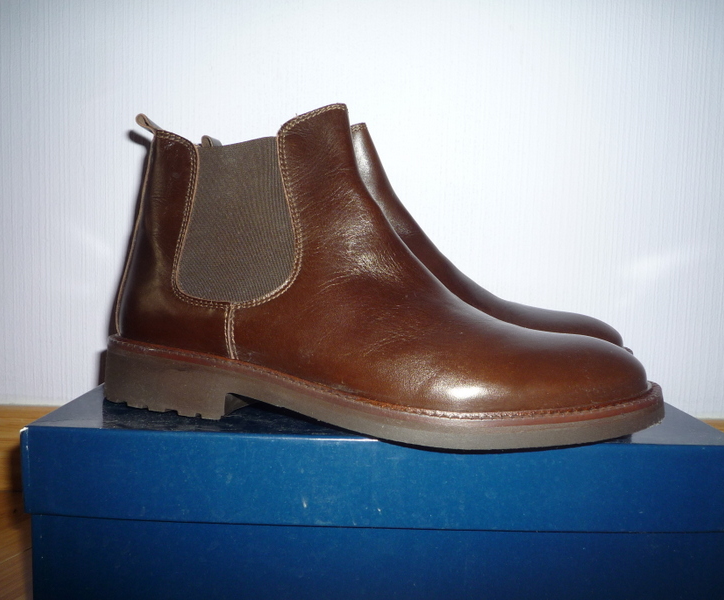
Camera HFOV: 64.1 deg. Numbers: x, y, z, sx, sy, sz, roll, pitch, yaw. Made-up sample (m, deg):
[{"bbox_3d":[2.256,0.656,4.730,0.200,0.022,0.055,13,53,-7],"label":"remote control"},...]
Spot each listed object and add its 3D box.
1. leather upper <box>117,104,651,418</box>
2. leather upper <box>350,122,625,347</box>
[{"bbox_3d":[0.005,-0.023,0.308,0.306,0.165,0.109,2,5,9],"label":"leather upper"},{"bbox_3d":[0.028,-0.030,0.393,0.306,0.165,0.109,2,5,3],"label":"leather upper"}]

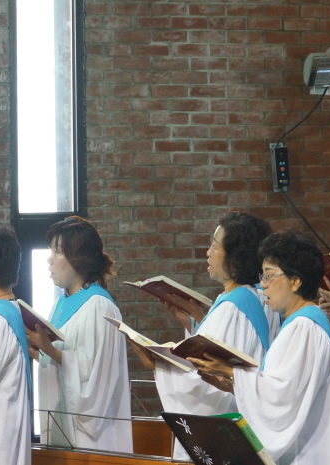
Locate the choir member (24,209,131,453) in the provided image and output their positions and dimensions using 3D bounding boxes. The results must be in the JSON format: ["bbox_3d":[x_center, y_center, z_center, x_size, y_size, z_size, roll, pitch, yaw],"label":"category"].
[{"bbox_3d":[-0.323,0.732,9.258,0.400,1.580,0.430,-1,1,-27],"label":"choir member"}]

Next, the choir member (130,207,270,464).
[{"bbox_3d":[0.134,0.716,8.908,0.460,1.570,0.440,-1,1,-22],"label":"choir member"}]

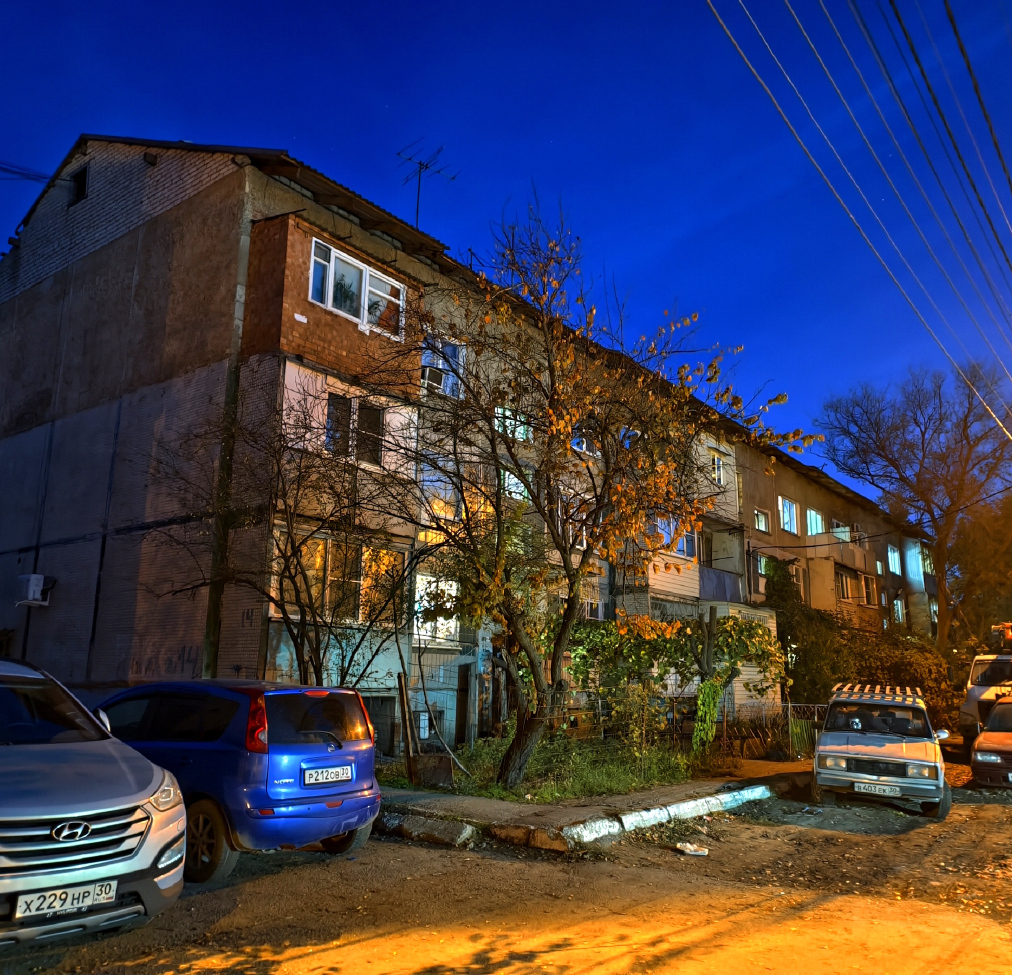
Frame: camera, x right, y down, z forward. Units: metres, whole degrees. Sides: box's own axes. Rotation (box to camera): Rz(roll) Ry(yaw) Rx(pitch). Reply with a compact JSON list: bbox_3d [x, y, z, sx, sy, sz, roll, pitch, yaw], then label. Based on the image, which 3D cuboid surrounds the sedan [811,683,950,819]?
[{"bbox_3d":[5.525,3.846,12.958,1.620,1.580,4.100,-1,-12,22],"label":"sedan"}]

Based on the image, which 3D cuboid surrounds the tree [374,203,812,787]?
[{"bbox_3d":[1.356,-0.091,13.564,6.500,9.100,6.000,1,-13,0],"label":"tree"}]

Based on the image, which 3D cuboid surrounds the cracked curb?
[{"bbox_3d":[1.473,4.061,11.270,2.221,0.260,6.538,-9,-16,36],"label":"cracked curb"}]

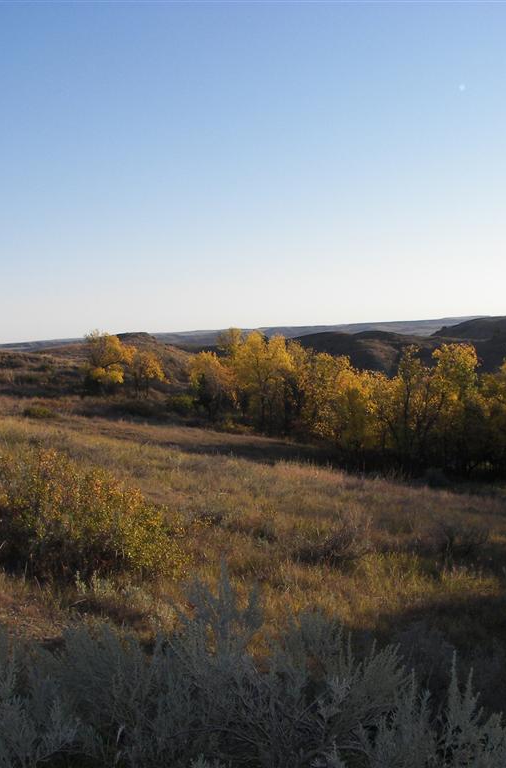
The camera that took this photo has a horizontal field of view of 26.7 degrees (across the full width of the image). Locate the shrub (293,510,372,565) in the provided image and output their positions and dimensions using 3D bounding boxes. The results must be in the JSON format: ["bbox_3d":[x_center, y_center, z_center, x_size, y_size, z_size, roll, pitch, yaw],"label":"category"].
[{"bbox_3d":[1.008,1.946,13.500,0.960,0.650,1.000,-2,3,0],"label":"shrub"}]

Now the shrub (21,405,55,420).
[{"bbox_3d":[-11.683,1.552,58.000,1.850,0.870,1.500,-2,3,0],"label":"shrub"}]

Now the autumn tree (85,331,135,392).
[{"bbox_3d":[-13.382,-2.113,100.000,4.700,5.820,4.500,-2,3,0],"label":"autumn tree"}]

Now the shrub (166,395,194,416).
[{"bbox_3d":[-5.174,1.534,76.000,2.140,1.570,2.000,-2,3,0],"label":"shrub"}]

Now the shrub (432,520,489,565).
[{"bbox_3d":[2.923,2.233,15.000,0.790,0.590,0.850,-2,3,0],"label":"shrub"}]

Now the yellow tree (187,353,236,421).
[{"bbox_3d":[-3.043,0.113,80.000,3.760,5.260,3.700,-2,3,0],"label":"yellow tree"}]

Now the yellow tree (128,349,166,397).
[{"bbox_3d":[-10.001,-1.080,100.000,3.570,4.510,3.500,-2,3,0],"label":"yellow tree"}]

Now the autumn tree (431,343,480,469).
[{"bbox_3d":[8.557,0.909,45.000,2.030,5.320,2.400,-2,3,0],"label":"autumn tree"}]

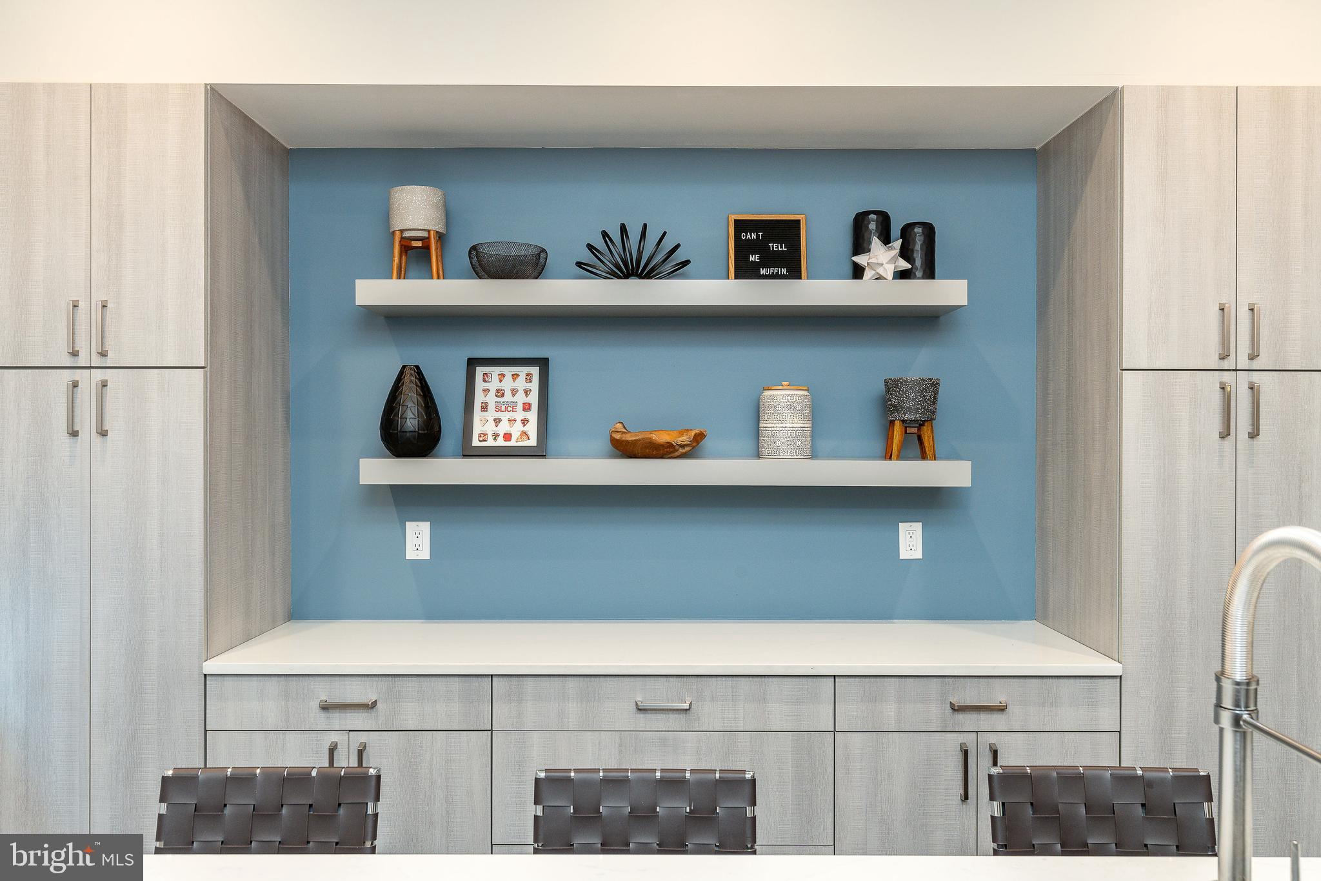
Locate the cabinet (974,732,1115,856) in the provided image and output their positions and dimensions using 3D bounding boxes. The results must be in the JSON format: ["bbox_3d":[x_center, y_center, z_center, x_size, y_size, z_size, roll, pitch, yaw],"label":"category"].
[{"bbox_3d":[1.036,1.095,3.020,0.380,0.630,0.560,0,0,0],"label":"cabinet"}]

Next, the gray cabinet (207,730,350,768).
[{"bbox_3d":[-1.021,1.085,2.990,0.379,0.620,0.510,0,0,0],"label":"gray cabinet"}]

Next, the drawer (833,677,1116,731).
[{"bbox_3d":[0.846,0.704,2.950,0.759,0.150,0.460,0,0,0],"label":"drawer"}]

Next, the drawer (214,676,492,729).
[{"bbox_3d":[-0.829,0.697,2.962,0.758,0.149,0.500,0,0,0],"label":"drawer"}]

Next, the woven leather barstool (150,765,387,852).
[{"bbox_3d":[-0.712,1.050,1.690,0.430,0.900,0.500,0,0,-2],"label":"woven leather barstool"}]

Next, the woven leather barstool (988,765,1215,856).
[{"bbox_3d":[0.817,1.062,1.693,0.420,0.912,0.510,0,0,3],"label":"woven leather barstool"}]

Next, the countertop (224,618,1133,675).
[{"bbox_3d":[0.008,0.606,3.049,2.440,0.030,0.637,0,0,0],"label":"countertop"}]

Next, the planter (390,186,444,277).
[{"bbox_3d":[-0.757,-0.626,3.200,0.177,0.298,0.177,0,0,0],"label":"planter"}]

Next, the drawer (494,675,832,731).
[{"bbox_3d":[0.009,0.697,2.962,0.908,0.149,0.500,0,0,0],"label":"drawer"}]

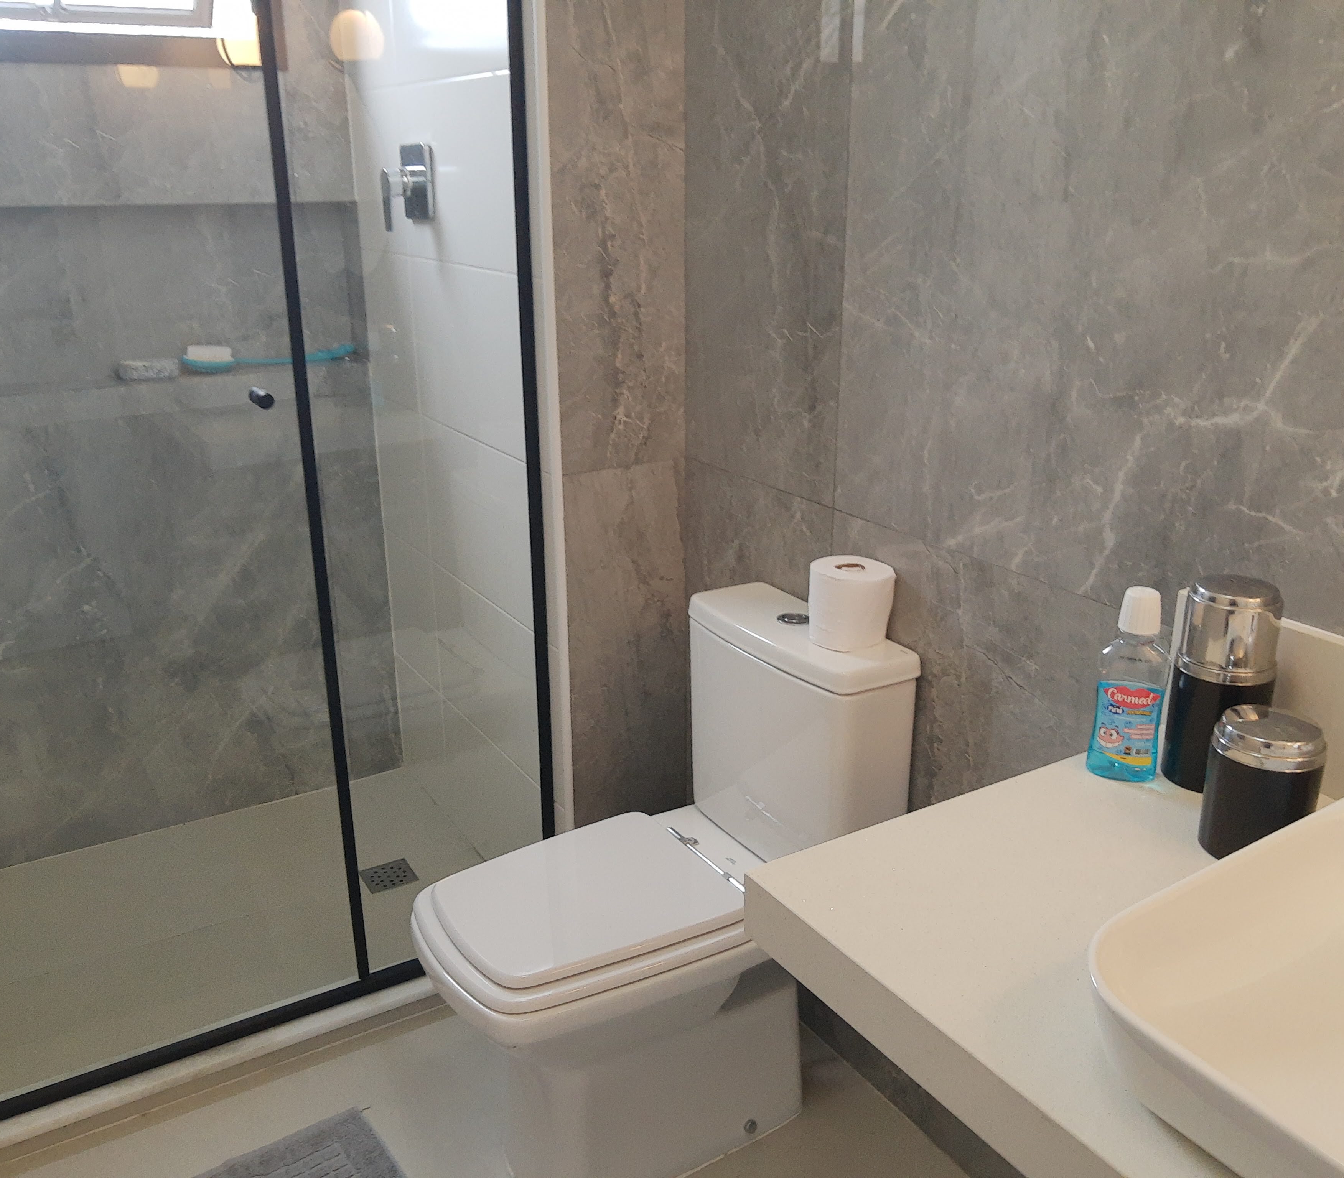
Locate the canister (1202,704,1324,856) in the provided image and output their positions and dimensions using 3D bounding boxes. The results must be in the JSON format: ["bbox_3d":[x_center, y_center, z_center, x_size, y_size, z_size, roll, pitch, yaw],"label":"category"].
[{"bbox_3d":[0.493,0.166,0.987,0.086,0.114,0.086,-11,21,-29],"label":"canister"}]

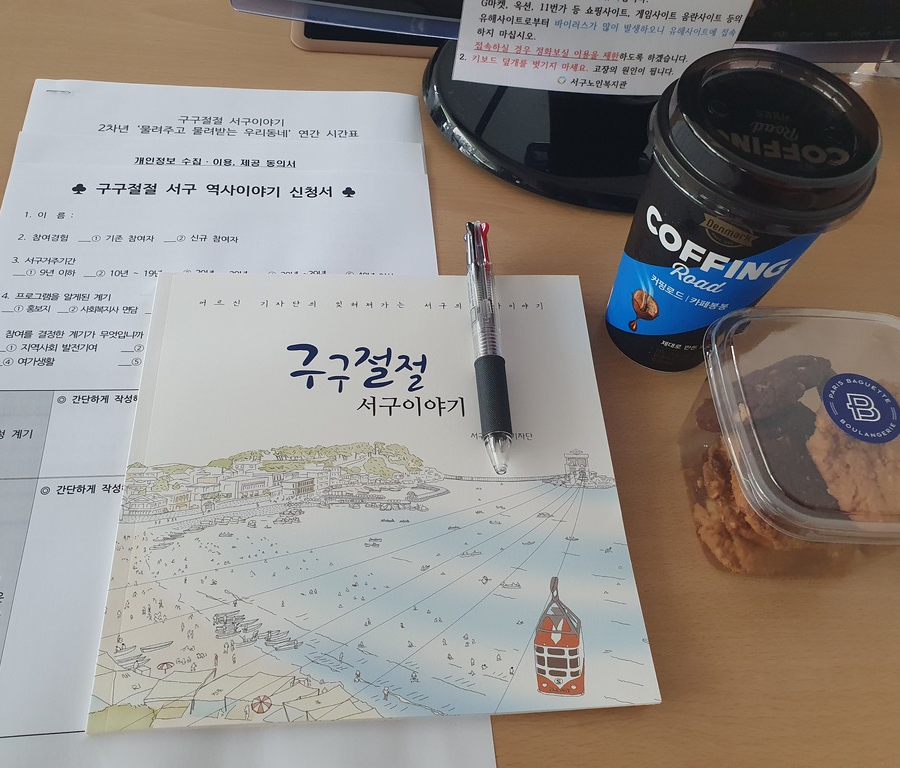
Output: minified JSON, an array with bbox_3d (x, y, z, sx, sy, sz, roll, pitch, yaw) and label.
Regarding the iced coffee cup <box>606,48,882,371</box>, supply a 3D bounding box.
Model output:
[{"bbox_3d":[0.110,-0.062,0.325,0.082,0.127,0.082,23,59,8],"label":"iced coffee cup"}]

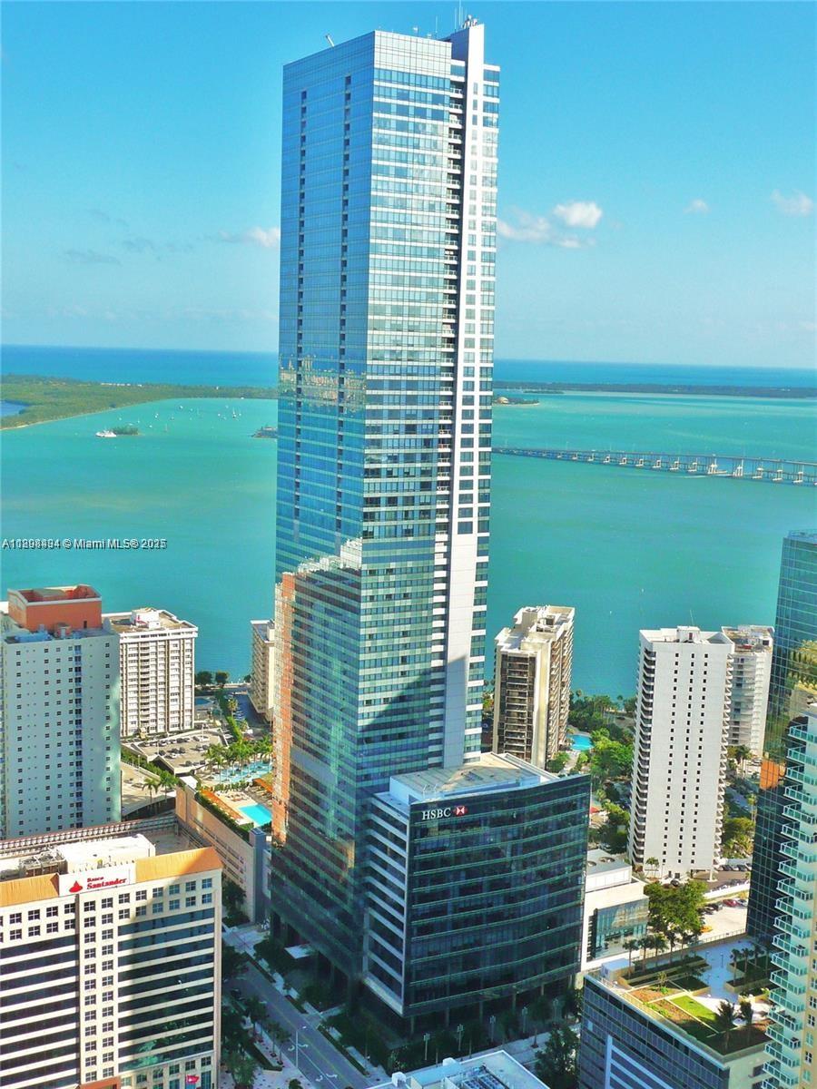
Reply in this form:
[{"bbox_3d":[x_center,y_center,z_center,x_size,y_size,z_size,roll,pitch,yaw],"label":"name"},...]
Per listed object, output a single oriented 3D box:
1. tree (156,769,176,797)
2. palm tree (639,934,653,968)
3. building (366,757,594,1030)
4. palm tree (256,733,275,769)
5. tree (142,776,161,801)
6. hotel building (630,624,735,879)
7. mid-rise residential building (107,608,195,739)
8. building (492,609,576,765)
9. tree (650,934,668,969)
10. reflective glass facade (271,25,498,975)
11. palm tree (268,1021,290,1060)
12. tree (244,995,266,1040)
[{"bbox_3d":[-86.220,86.240,482.260,7.130,12.760,7.130,-3,10,-31],"label":"tree"},{"bbox_3d":[51.951,89.841,296.574,3.389,8.200,3.389,2,8,0],"label":"palm tree"},{"bbox_3d":[16.316,85.620,339.504,52.300,58.200,23.500,-3,10,-30],"label":"building"},{"bbox_3d":[-48.410,69.680,456.650,6.750,12.670,6.750,2,8,0],"label":"palm tree"},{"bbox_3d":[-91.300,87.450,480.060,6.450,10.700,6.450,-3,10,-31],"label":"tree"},{"bbox_3d":[87.217,66.489,436.883,26.000,78.200,20.500,1,8,-2],"label":"hotel building"},{"bbox_3d":[-117.510,54.060,584.830,40.000,47.400,40.000,-3,10,-31],"label":"mid-rise residential building"},{"bbox_3d":[51.710,58.385,557.903,21.800,57.500,56.000,4,9,15],"label":"building"},{"bbox_3d":[54.749,89.825,298.295,3.809,7.900,3.809,2,8,0],"label":"tree"},{"bbox_3d":[-7.250,-7.530,352.830,36.000,240.000,48.000,-3,10,-31],"label":"reflective glass facade"},{"bbox_3d":[-29.636,114.307,310.743,4.178,9.450,4.178,-3,10,-30],"label":"palm tree"},{"bbox_3d":[-36.160,112.020,319.890,5.380,11.210,5.380,2,8,0],"label":"tree"}]

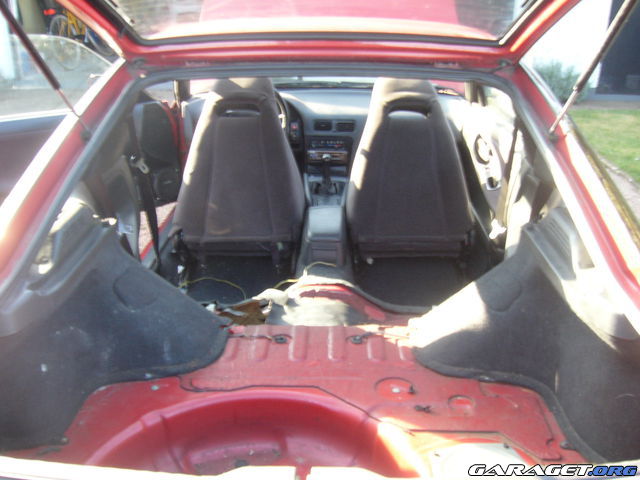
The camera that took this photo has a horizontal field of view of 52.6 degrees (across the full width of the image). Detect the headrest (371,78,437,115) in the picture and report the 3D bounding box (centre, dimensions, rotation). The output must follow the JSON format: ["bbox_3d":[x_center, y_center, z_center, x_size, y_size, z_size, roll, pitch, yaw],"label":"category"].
[{"bbox_3d":[0.317,-0.541,2.424,0.250,0.155,0.110,1,30,1],"label":"headrest"}]

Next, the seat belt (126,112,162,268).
[{"bbox_3d":[-0.630,-0.160,2.373,0.090,0.580,0.100,1,20,1],"label":"seat belt"}]

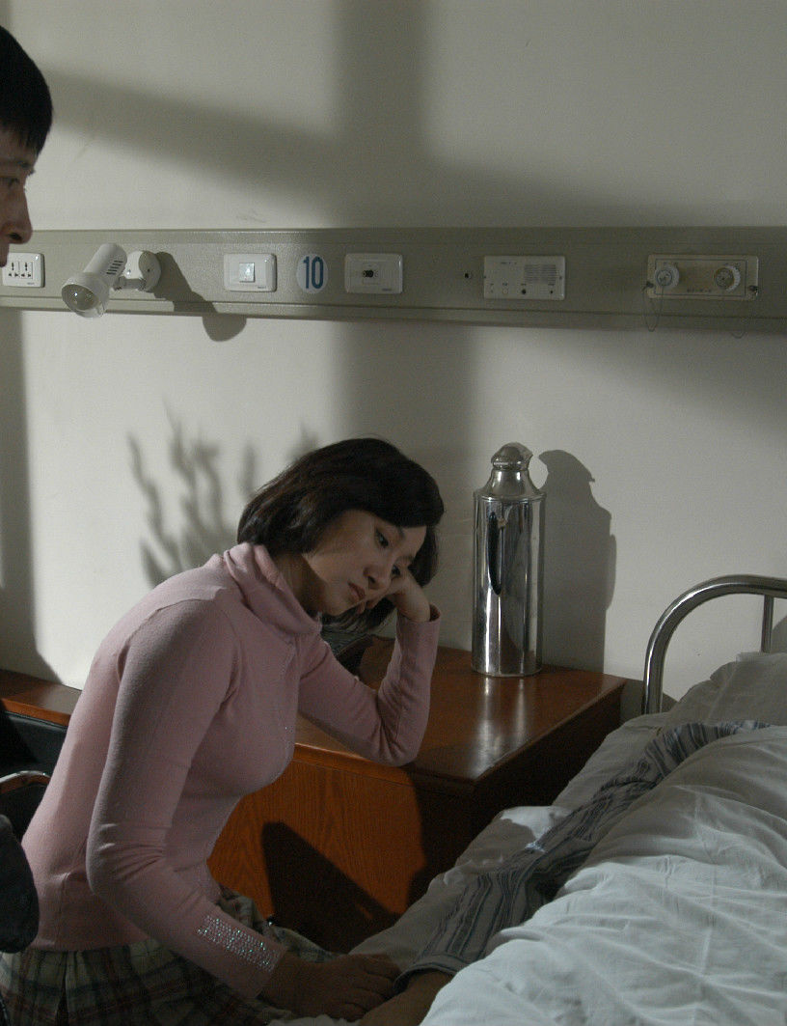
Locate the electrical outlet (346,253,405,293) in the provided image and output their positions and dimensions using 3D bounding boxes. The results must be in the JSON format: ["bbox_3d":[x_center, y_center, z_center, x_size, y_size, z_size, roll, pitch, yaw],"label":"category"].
[{"bbox_3d":[-0.034,-0.422,2.493,0.118,0.071,0.012,7,12,31],"label":"electrical outlet"}]

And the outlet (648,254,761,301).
[{"bbox_3d":[0.475,-0.361,2.171,0.175,0.068,0.035,7,12,31],"label":"outlet"}]

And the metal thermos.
[{"bbox_3d":[0.200,0.080,2.426,0.123,0.392,0.123,0,11,0],"label":"metal thermos"}]

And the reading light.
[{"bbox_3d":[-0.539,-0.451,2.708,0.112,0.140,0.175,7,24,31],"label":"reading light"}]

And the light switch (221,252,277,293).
[{"bbox_3d":[-0.268,-0.448,2.635,0.118,0.071,0.012,7,12,31],"label":"light switch"}]

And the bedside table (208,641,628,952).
[{"bbox_3d":[0.002,0.642,2.391,0.580,0.700,0.555,7,12,31],"label":"bedside table"}]

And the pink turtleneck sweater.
[{"bbox_3d":[-0.223,0.303,1.803,0.430,0.550,0.500,17,18,29],"label":"pink turtleneck sweater"}]

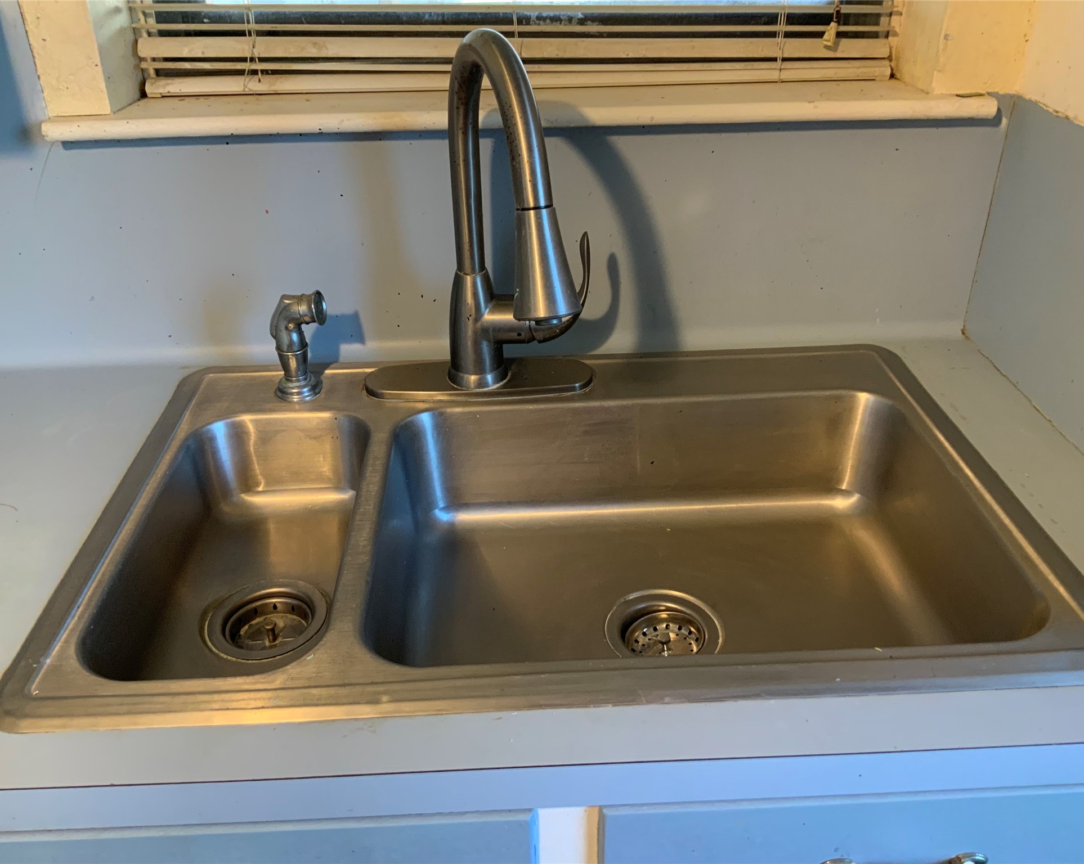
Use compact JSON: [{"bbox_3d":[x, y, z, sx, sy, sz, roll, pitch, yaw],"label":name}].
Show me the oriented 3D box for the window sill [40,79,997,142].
[{"bbox_3d":[-0.019,-0.354,1.050,0.982,0.023,0.130,-2,29,-2],"label":"window sill"}]

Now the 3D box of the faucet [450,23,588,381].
[{"bbox_3d":[-0.007,-0.185,0.913,0.139,0.375,0.295,-10,30,-16],"label":"faucet"}]

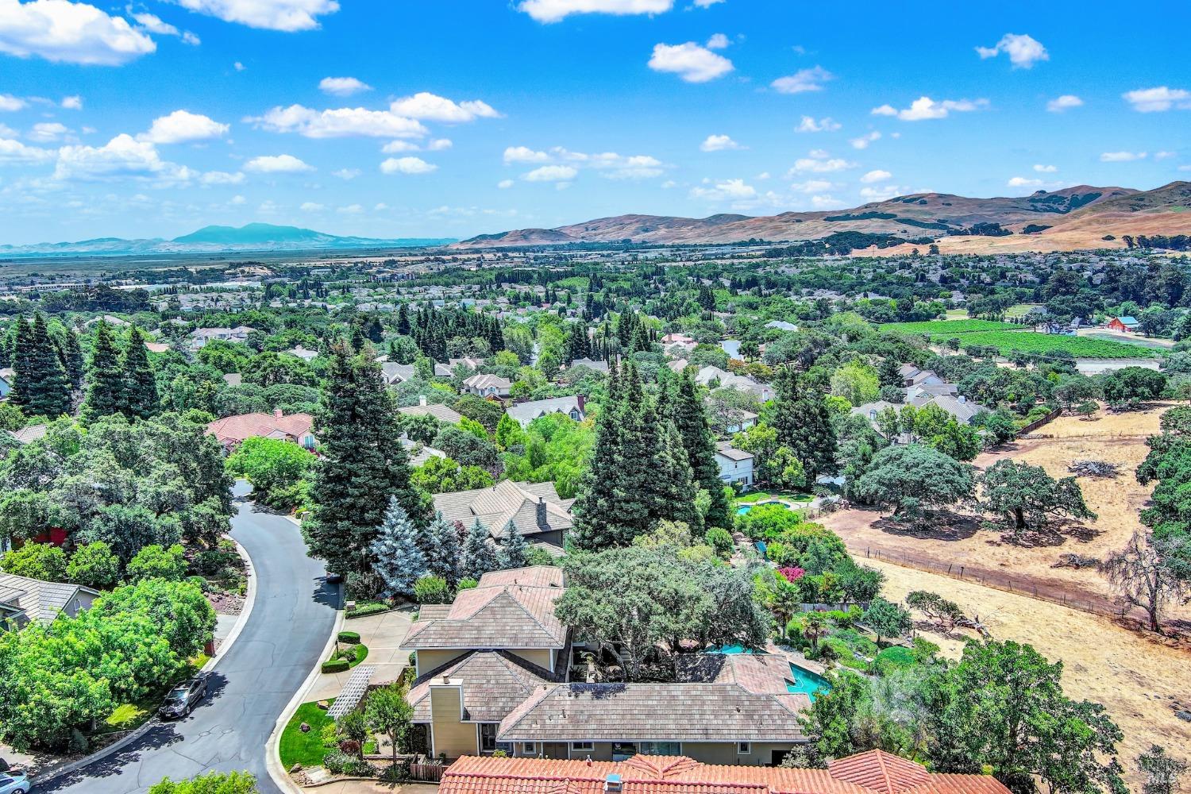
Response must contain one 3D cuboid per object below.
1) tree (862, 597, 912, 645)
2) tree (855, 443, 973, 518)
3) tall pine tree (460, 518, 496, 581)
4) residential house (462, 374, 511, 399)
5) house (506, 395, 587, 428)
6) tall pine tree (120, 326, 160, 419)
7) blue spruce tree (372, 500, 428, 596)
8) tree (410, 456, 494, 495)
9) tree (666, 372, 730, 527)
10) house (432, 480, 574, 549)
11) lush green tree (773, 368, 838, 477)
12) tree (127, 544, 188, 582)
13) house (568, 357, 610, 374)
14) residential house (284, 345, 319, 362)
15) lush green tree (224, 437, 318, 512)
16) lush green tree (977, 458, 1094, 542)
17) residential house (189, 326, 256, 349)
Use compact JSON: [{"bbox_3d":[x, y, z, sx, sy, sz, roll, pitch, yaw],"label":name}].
[{"bbox_3d":[24.533,18.787,80.812,4.150,4.040,4.150,3,9,17],"label":"tree"},{"bbox_3d":[44.690,11.340,134.910,16.400,9.800,16.400,-2,10,0],"label":"tree"},{"bbox_3d":[-12.210,16.520,99.540,3.900,8.200,3.900,-2,10,0],"label":"tall pine tree"},{"bbox_3d":[-28.938,-3.118,254.639,12.300,7.300,10.500,-4,10,-24],"label":"residential house"},{"bbox_3d":[-10.600,4.609,191.066,18.500,7.700,9.800,-9,12,-43],"label":"house"},{"bbox_3d":[-99.402,-4.580,209.149,8.720,21.700,8.720,-4,10,-25],"label":"tall pine tree"},{"bbox_3d":[-18.978,14.494,92.514,5.560,10.060,5.560,-2,9,-12],"label":"blue spruce tree"},{"bbox_3d":[-20.330,13.680,136.540,11.300,9.800,10.500,-2,10,0],"label":"tree"},{"bbox_3d":[13.147,6.549,123.788,8.280,19.990,8.280,1,9,6],"label":"tree"},{"bbox_3d":[-10.500,15.210,117.400,17.000,9.000,20.000,-5,10,-19],"label":"house"},{"bbox_3d":[32.339,4.619,148.185,10.200,18.580,9.690,2,9,12],"label":"lush green tree"},{"bbox_3d":[-44.604,17.221,97.741,6.260,4.640,5.940,-4,10,-25],"label":"tree"},{"bbox_3d":[-2.360,-9.790,324.830,15.500,6.800,12.000,3,10,25],"label":"house"},{"bbox_3d":[-108.400,-14.350,351.990,16.000,6.700,12.000,3,10,25],"label":"residential house"},{"bbox_3d":[-45.379,10.289,133.864,12.460,9.850,11.220,-3,10,-19],"label":"lush green tree"},{"bbox_3d":[54.890,12.340,119.140,14.440,9.400,13.000,4,10,25],"label":"lush green tree"},{"bbox_3d":[-163.430,-26.290,420.730,27.000,9.000,14.000,1,10,15],"label":"residential house"}]

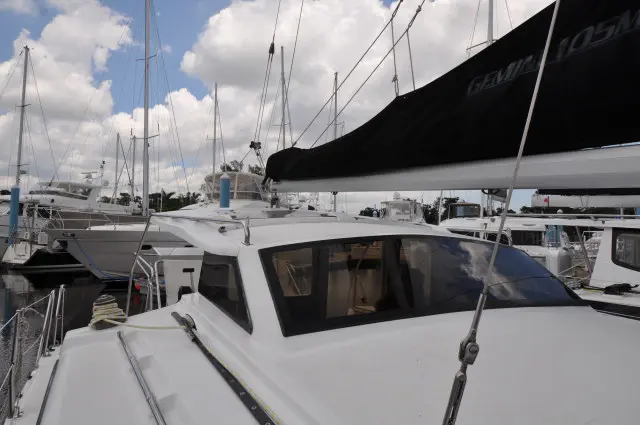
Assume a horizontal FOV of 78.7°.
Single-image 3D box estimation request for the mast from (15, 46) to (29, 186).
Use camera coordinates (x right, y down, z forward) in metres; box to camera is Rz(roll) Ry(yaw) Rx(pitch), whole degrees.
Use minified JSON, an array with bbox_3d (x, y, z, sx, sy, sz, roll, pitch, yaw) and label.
[{"bbox_3d":[-20.385,-5.229,26.703,0.180,12.370,0.220,2,-3,-18],"label":"mast"}]

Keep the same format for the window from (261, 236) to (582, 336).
[{"bbox_3d":[0.733,0.373,2.298,2.100,0.230,0.610,3,42,-25],"label":"window"}]

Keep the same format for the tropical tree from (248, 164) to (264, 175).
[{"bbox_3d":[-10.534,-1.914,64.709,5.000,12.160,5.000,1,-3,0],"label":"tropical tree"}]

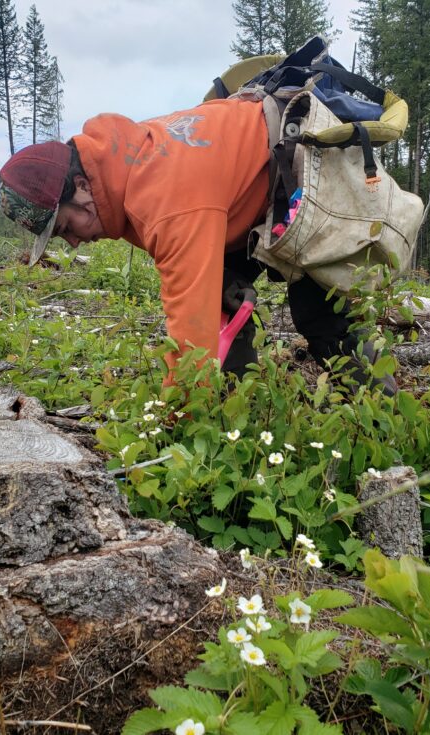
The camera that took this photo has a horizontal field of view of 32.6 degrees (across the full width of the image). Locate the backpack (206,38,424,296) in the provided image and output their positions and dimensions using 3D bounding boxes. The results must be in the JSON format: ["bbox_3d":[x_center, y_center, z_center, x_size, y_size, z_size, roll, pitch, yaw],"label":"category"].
[{"bbox_3d":[0.235,-0.500,1.870,0.460,0.600,0.500,-3,7,-21],"label":"backpack"}]

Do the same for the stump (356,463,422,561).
[{"bbox_3d":[0.279,0.234,1.170,0.100,0.150,0.100,0,6,0],"label":"stump"}]

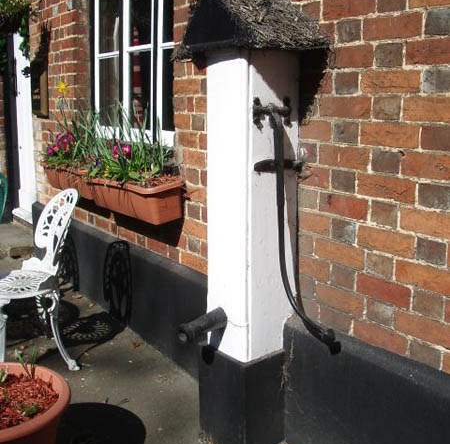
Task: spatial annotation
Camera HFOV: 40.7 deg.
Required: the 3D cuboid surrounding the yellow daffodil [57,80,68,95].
[{"bbox_3d":[-0.947,-0.783,3.534,0.070,0.080,0.055,2,12,9],"label":"yellow daffodil"}]

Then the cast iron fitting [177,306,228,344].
[{"bbox_3d":[-0.084,0.381,2.233,0.165,0.085,0.078,-18,19,-32],"label":"cast iron fitting"}]

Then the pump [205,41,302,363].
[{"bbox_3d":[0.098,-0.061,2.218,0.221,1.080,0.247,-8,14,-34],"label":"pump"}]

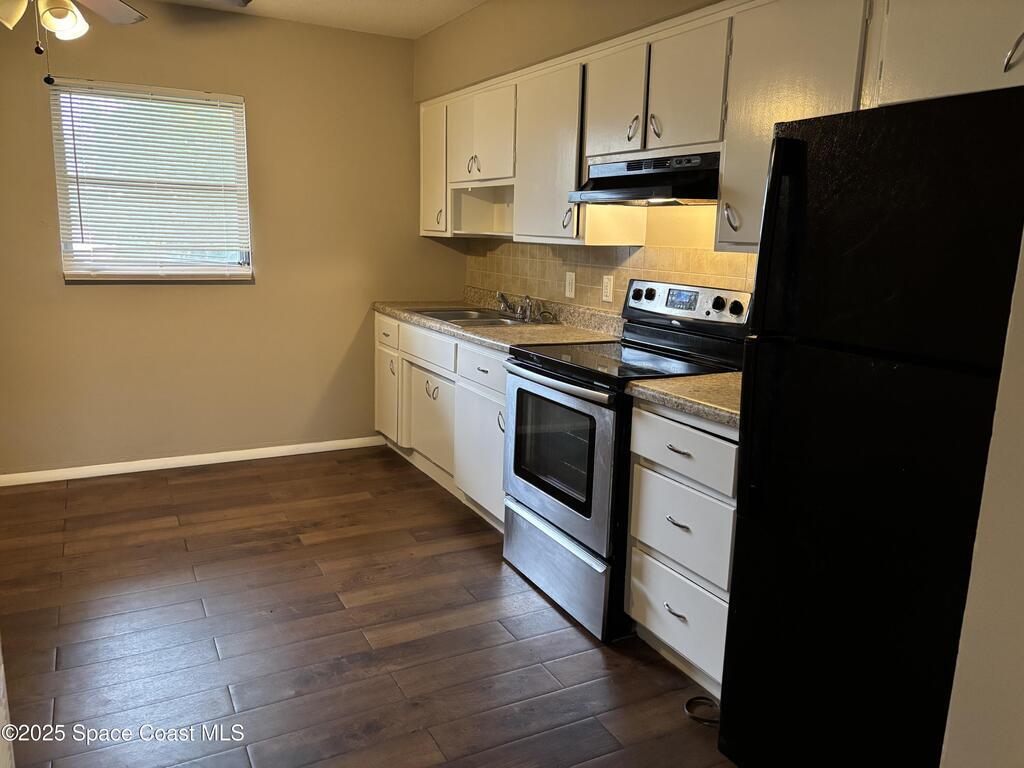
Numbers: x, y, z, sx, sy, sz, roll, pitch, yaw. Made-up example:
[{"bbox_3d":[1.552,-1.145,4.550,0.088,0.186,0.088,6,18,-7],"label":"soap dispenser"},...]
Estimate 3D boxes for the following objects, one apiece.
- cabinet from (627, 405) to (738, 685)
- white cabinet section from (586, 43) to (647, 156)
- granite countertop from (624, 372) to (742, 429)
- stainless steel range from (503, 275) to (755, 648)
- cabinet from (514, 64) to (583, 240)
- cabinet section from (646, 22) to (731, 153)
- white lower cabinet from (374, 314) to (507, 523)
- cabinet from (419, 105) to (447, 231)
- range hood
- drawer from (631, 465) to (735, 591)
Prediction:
[{"bbox_3d":[0.760,0.438,2.457,0.610,0.790,0.515,-4,13,-28],"label":"cabinet"},{"bbox_3d":[0.542,-1.088,3.044,0.337,0.385,0.397,-4,13,-28],"label":"white cabinet section"},{"bbox_3d":[0.761,0.034,2.369,0.637,0.039,0.522,-4,13,-28],"label":"granite countertop"},{"bbox_3d":[0.411,0.216,2.975,0.675,1.183,0.754,-4,13,-28],"label":"stainless steel range"},{"bbox_3d":[0.292,-1.007,3.438,0.330,0.745,0.605,-4,13,-28],"label":"cabinet"},{"bbox_3d":[0.732,-1.014,2.698,0.337,0.385,0.400,-4,13,-28],"label":"cabinet section"},{"bbox_3d":[-0.156,0.071,4.142,0.610,0.780,1.840,-4,13,-28],"label":"white lower cabinet"},{"bbox_3d":[-0.322,-1.265,4.566,0.330,0.755,0.445,-4,13,-28],"label":"cabinet"},{"bbox_3d":[0.576,-0.742,2.841,0.420,0.150,0.756,-4,13,-28],"label":"range hood"},{"bbox_3d":[0.694,0.402,2.400,0.455,0.241,0.447,-4,13,-28],"label":"drawer"}]

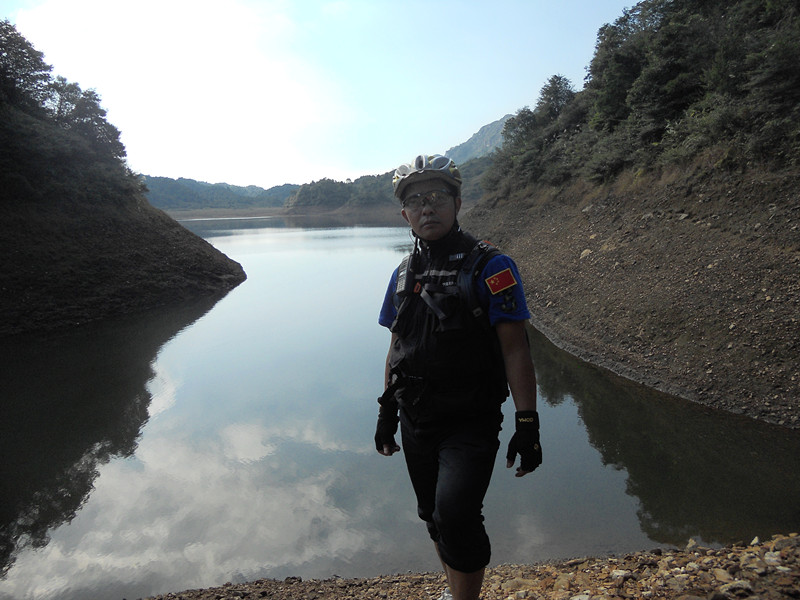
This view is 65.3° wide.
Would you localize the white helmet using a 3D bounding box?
[{"bbox_3d":[0.076,-0.397,2.000,0.215,0.155,0.280,-11,-4,8],"label":"white helmet"}]

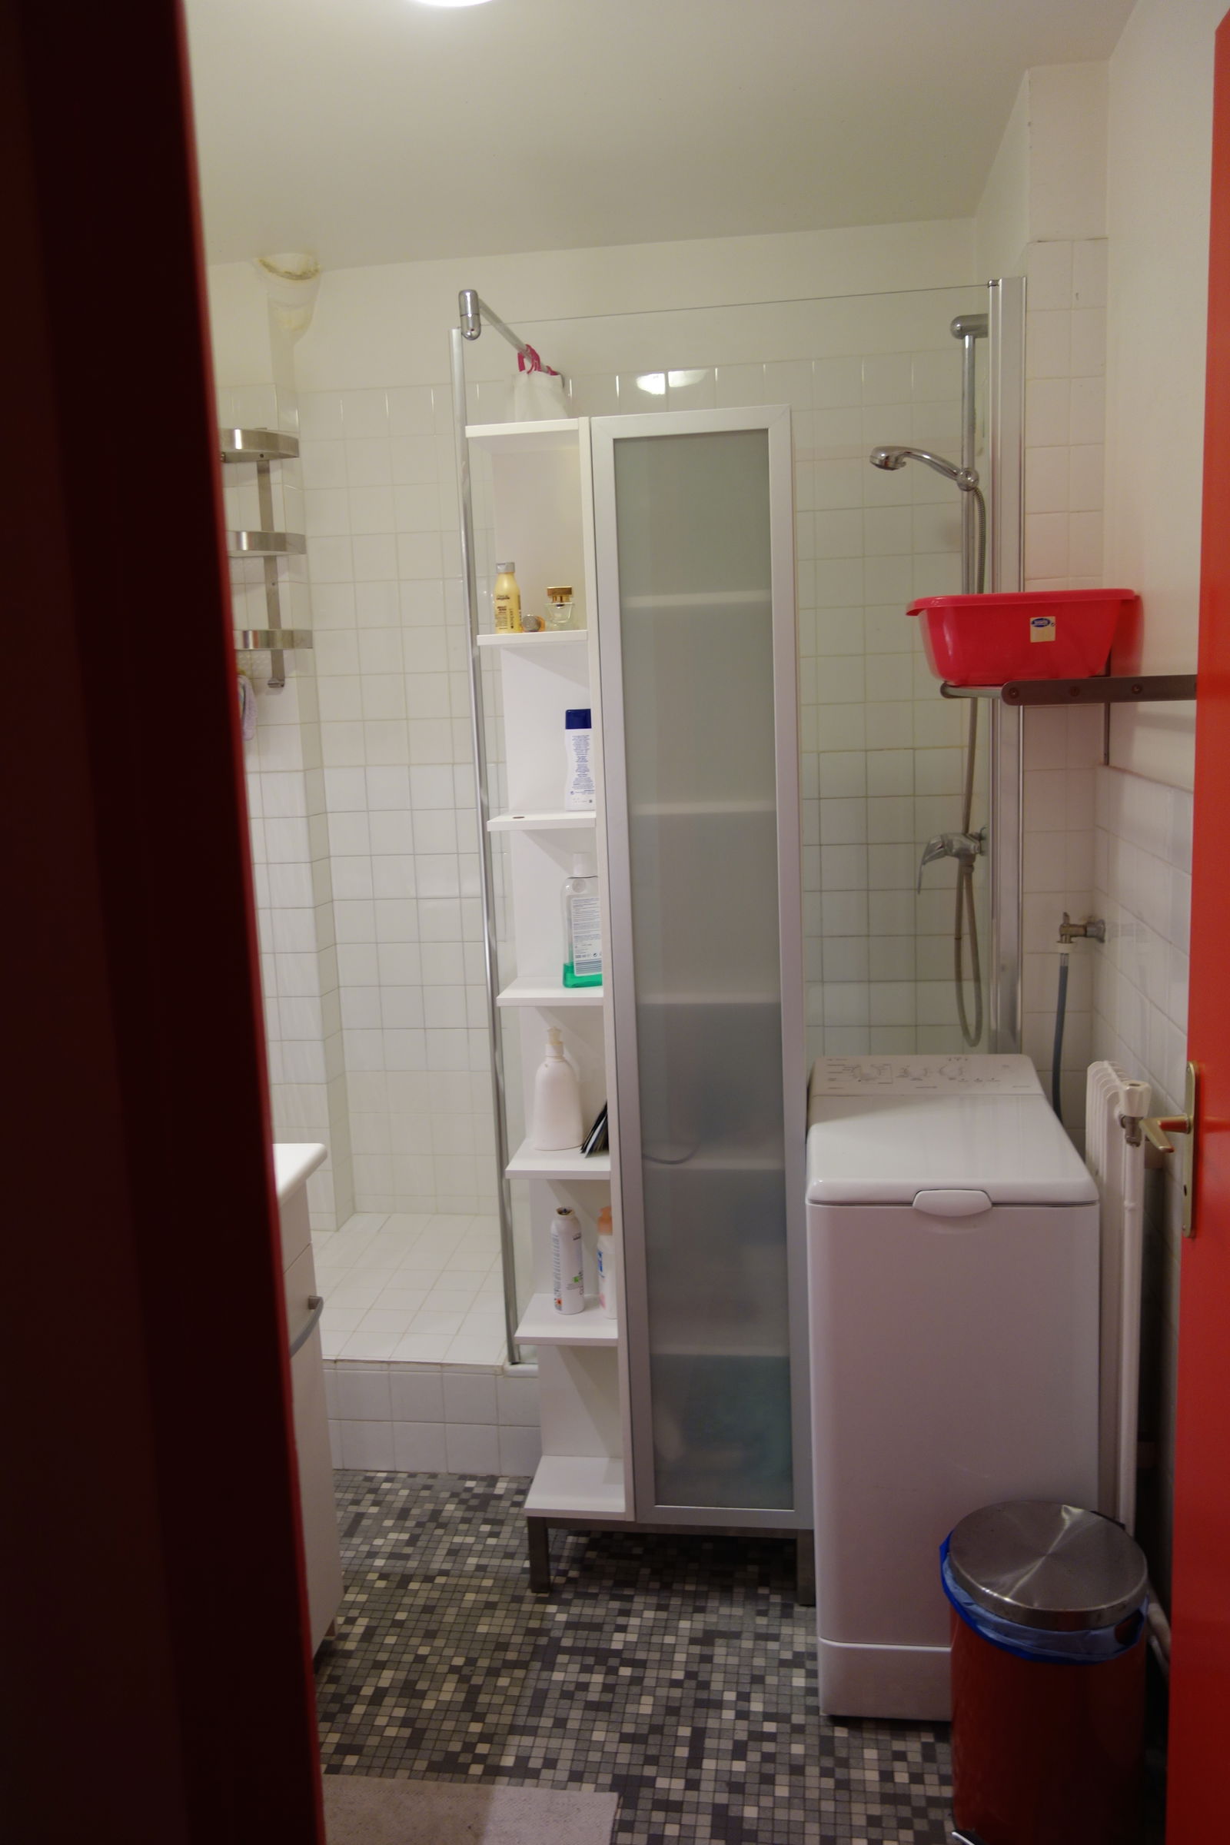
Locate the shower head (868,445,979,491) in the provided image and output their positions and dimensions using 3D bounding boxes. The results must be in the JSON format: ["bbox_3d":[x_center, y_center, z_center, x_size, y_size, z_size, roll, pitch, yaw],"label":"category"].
[{"bbox_3d":[0.616,-0.904,2.858,0.222,0.085,0.075,-1,9,8],"label":"shower head"}]

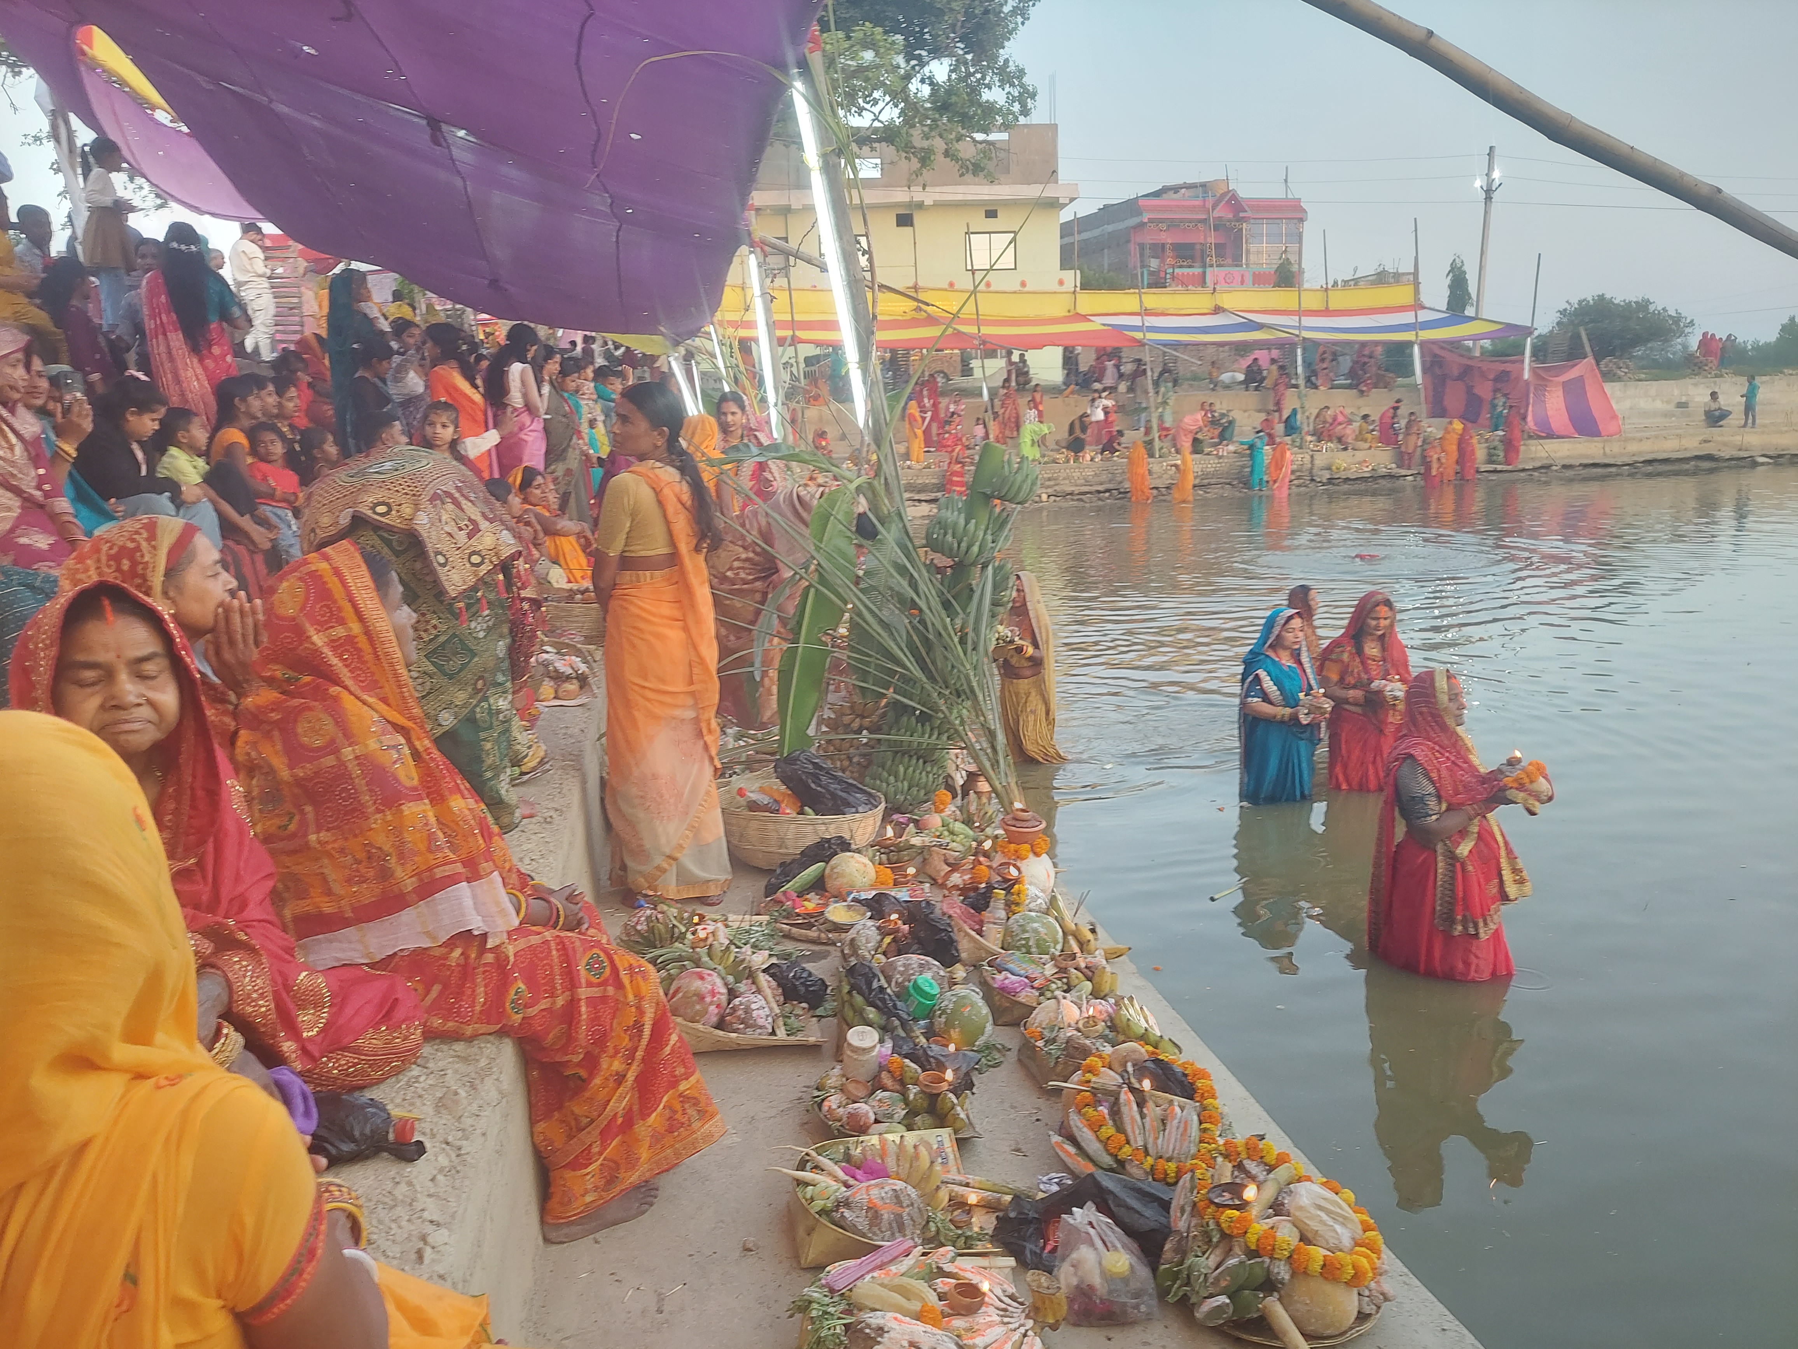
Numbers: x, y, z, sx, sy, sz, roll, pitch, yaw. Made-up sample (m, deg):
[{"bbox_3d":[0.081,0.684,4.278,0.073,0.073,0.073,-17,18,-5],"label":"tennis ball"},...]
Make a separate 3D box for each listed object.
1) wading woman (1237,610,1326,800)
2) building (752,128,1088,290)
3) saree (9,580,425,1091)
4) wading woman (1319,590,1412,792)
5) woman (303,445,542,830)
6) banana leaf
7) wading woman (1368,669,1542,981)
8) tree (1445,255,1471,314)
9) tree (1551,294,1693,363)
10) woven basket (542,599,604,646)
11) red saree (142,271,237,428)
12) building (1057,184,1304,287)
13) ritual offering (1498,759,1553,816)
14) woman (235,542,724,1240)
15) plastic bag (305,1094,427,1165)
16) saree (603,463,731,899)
[{"bbox_3d":[1.881,0.120,6.245,0.420,1.040,0.360,-10,15,-37],"label":"wading woman"},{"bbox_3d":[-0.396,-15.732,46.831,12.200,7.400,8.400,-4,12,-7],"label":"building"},{"bbox_3d":[-0.949,0.274,1.755,0.580,0.800,0.500,-10,15,-37],"label":"saree"},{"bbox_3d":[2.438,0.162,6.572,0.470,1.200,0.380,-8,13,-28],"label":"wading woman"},{"bbox_3d":[-1.294,-0.137,3.501,0.600,0.980,0.500,-2,12,2],"label":"woman"},{"bbox_3d":[-0.281,-0.191,4.254,0.200,0.950,0.140,9,12,-2],"label":"banana leaf"},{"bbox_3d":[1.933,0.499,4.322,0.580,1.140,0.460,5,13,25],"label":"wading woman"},{"bbox_3d":[24.288,-16.205,54.406,1.300,4.000,1.300,-2,12,0],"label":"tree"},{"bbox_3d":[31.349,-15.128,56.293,6.300,3.300,5.200,-2,12,0],"label":"tree"},{"bbox_3d":[-1.543,-0.257,5.920,0.420,0.200,0.420,-2,12,0],"label":"woven basket"},{"bbox_3d":[-3.785,-1.605,6.707,0.460,1.060,0.380,0,12,12],"label":"red saree"},{"bbox_3d":[13.364,-19.479,61.332,8.000,6.200,10.000,-5,12,-15],"label":"building"},{"bbox_3d":[2.092,0.356,4.148,0.180,0.170,0.160,5,13,25],"label":"ritual offering"},{"bbox_3d":[-0.718,0.365,2.272,0.700,1.190,0.500,-2,12,-10],"label":"woman"},{"bbox_3d":[-0.782,0.633,1.770,0.175,0.075,0.110,-2,12,-10],"label":"plastic bag"},{"bbox_3d":[-0.670,0.028,3.574,0.300,1.260,0.420,11,17,44],"label":"saree"}]

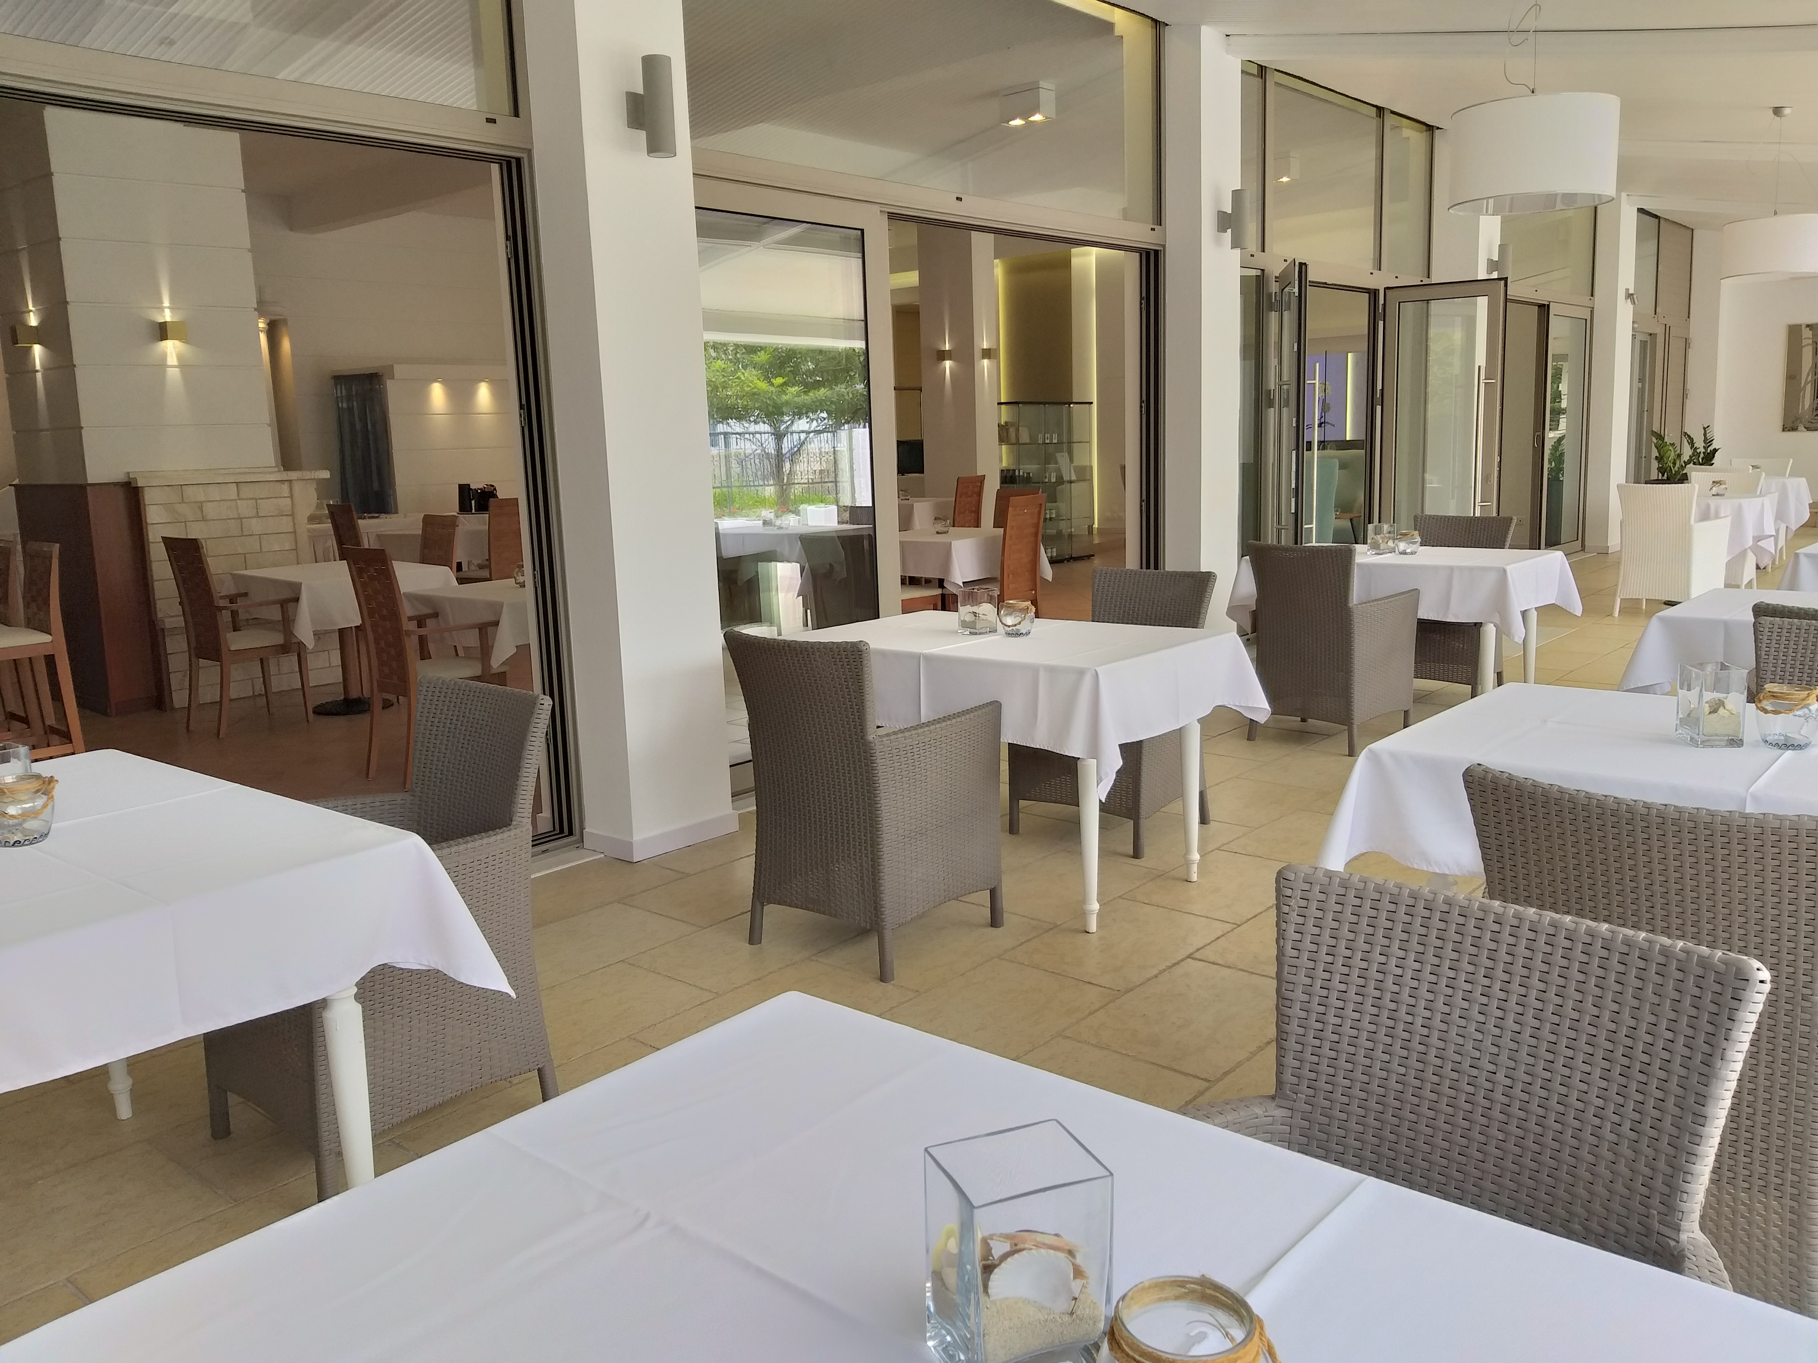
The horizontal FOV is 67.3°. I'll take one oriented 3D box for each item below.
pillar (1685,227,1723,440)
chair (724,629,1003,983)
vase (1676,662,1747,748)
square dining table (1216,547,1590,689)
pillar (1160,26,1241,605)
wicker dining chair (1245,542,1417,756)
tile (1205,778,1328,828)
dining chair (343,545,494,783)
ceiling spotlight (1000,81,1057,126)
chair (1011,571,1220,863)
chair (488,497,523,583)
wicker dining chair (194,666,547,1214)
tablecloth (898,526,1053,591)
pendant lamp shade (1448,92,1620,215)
[{"bbox_3d":[9.149,-3.421,15.745,0.380,3.370,0.460,7,13,41],"label":"pillar"},{"bbox_3d":[-0.109,0.280,3.755,0.530,0.885,0.590,6,13,38],"label":"chair"},{"bbox_3d":[1.470,0.041,2.503,0.080,0.136,0.088,-1,10,5],"label":"vase"},{"bbox_3d":[2.327,-0.243,6.587,1.340,0.742,0.880,7,14,41],"label":"square dining table"},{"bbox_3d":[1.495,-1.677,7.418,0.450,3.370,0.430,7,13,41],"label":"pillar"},{"bbox_3d":[1.845,-0.181,5.989,0.535,0.880,0.565,8,14,44],"label":"wicker dining chair"},{"bbox_3d":[1.249,0.452,5.068,0.400,0.010,0.600,7,13,41],"label":"tile"},{"bbox_3d":[-2.097,-0.095,5.961,0.530,1.020,0.560,7,14,43],"label":"dining chair"},{"bbox_3d":[0.869,-4.229,10.017,0.373,0.225,0.193,7,13,41],"label":"ceiling spotlight"},{"bbox_3d":[0.704,0.081,4.708,0.535,0.880,0.565,6,13,39],"label":"chair"},{"bbox_3d":[-3.349,-0.983,11.278,0.530,1.020,0.560,-11,13,-42],"label":"chair"},{"bbox_3d":[-1.068,0.486,2.736,0.535,0.880,0.565,7,13,42],"label":"wicker dining chair"},{"bbox_3d":[0.256,-0.787,8.849,0.950,0.330,1.060,6,13,40],"label":"tablecloth"},{"bbox_3d":[1.959,-1.647,4.293,0.479,0.268,0.479,7,13,41],"label":"pendant lamp shade"}]

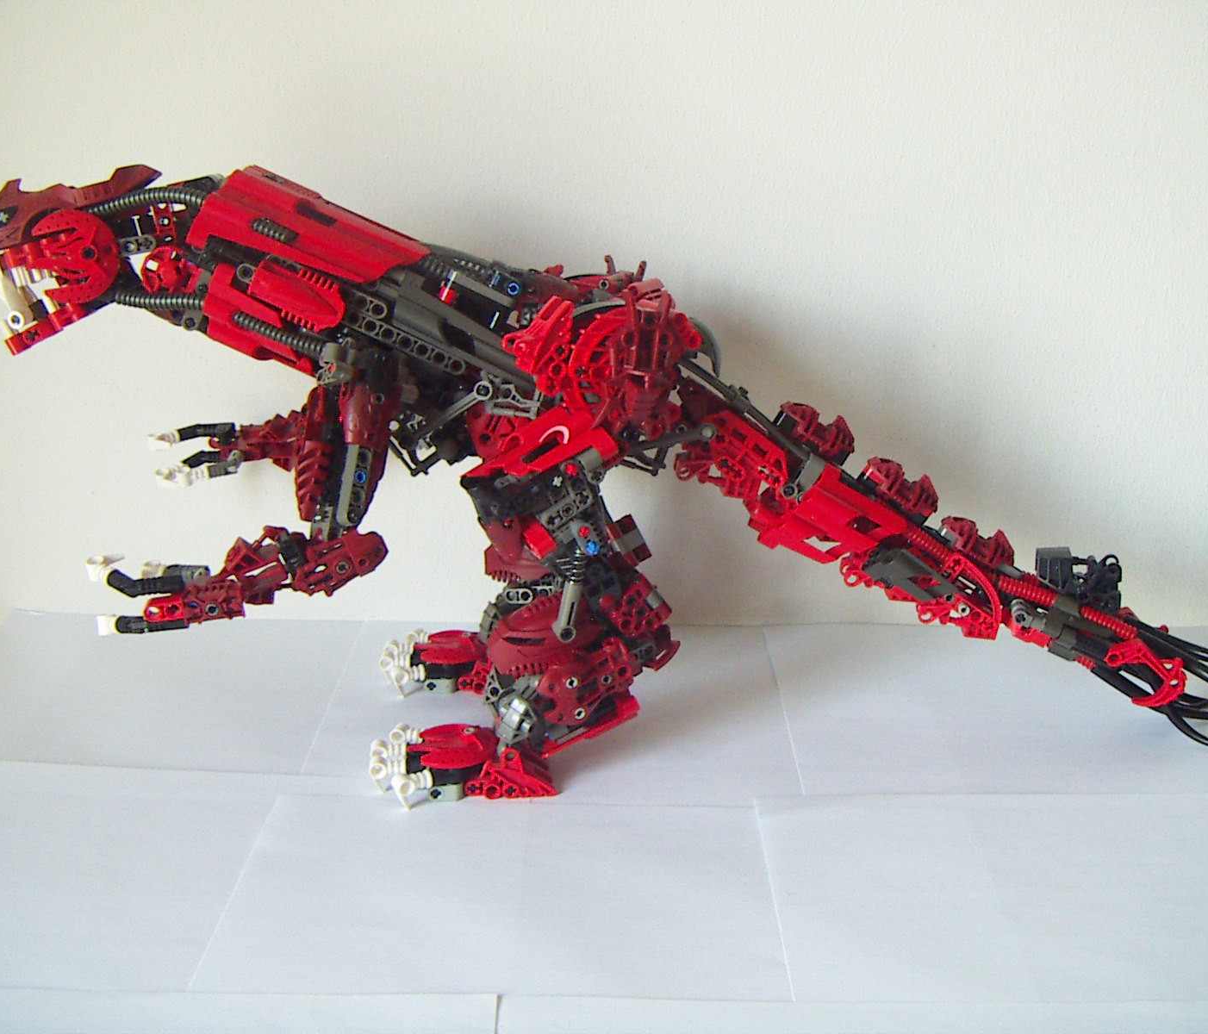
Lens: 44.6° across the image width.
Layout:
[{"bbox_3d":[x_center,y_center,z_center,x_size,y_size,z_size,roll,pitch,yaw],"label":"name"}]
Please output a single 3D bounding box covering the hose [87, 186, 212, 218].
[{"bbox_3d":[-0.203,-0.140,0.655,0.054,0.013,0.010,4,18,9],"label":"hose"}]

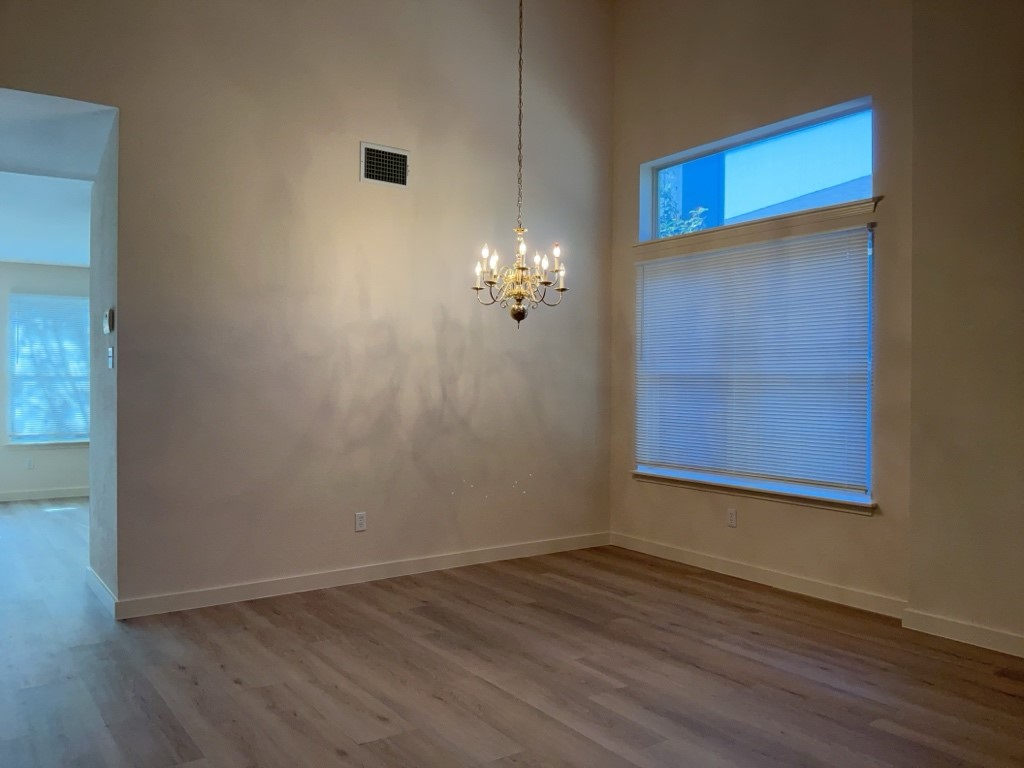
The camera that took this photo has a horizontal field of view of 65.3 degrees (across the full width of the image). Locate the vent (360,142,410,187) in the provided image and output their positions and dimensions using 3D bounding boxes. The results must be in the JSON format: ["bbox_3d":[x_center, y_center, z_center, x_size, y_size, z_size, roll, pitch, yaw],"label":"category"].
[{"bbox_3d":[-0.798,-1.373,5.041,0.338,0.250,0.025,0,0,-34],"label":"vent"}]

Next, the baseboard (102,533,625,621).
[{"bbox_3d":[-0.667,1.188,5.158,3.426,0.097,0.016,0,0,-34],"label":"baseboard"}]

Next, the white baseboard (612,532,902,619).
[{"bbox_3d":[1.425,1.197,5.181,0.016,0.097,2.309,0,0,-35],"label":"white baseboard"}]

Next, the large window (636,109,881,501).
[{"bbox_3d":[1.507,-0.466,5.168,0.130,2.255,1.830,0,0,-35],"label":"large window"}]

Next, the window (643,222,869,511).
[{"bbox_3d":[1.497,-0.117,5.163,0.110,1.541,1.830,0,0,-35],"label":"window"}]

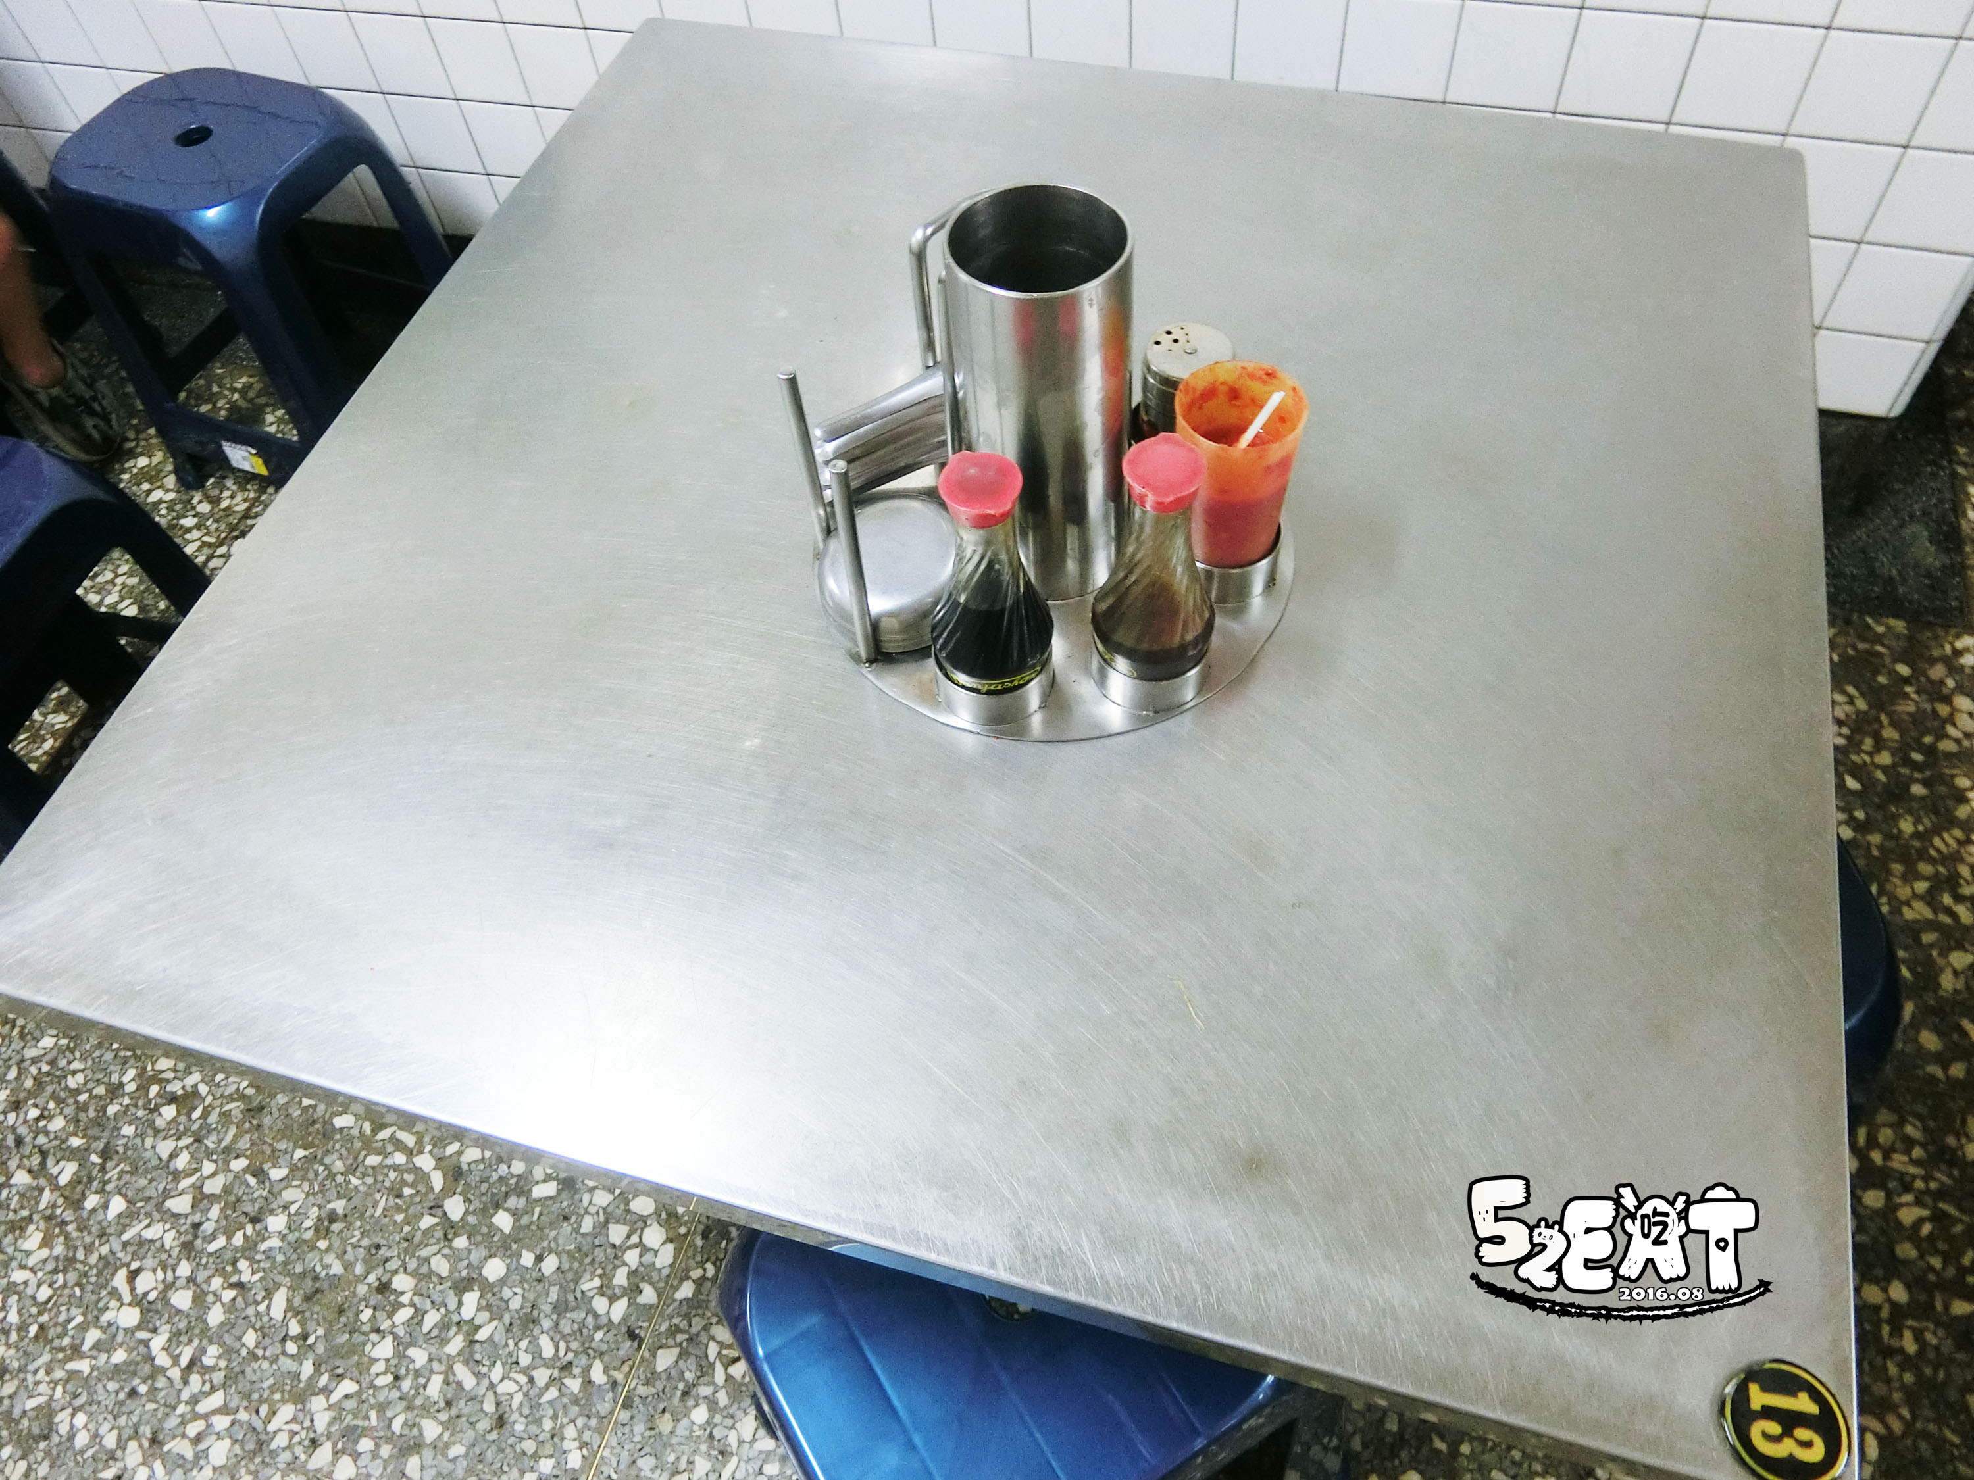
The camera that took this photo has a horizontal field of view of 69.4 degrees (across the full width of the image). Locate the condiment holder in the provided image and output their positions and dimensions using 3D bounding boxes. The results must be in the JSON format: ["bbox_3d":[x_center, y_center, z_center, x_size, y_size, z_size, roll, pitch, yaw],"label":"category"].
[{"bbox_3d":[0.030,-0.173,0.742,0.280,0.210,0.280,1,56,6],"label":"condiment holder"}]

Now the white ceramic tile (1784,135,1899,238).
[{"bbox_3d":[0.846,-0.555,1.440,0.108,0.108,0.008,11,57,12],"label":"white ceramic tile"}]

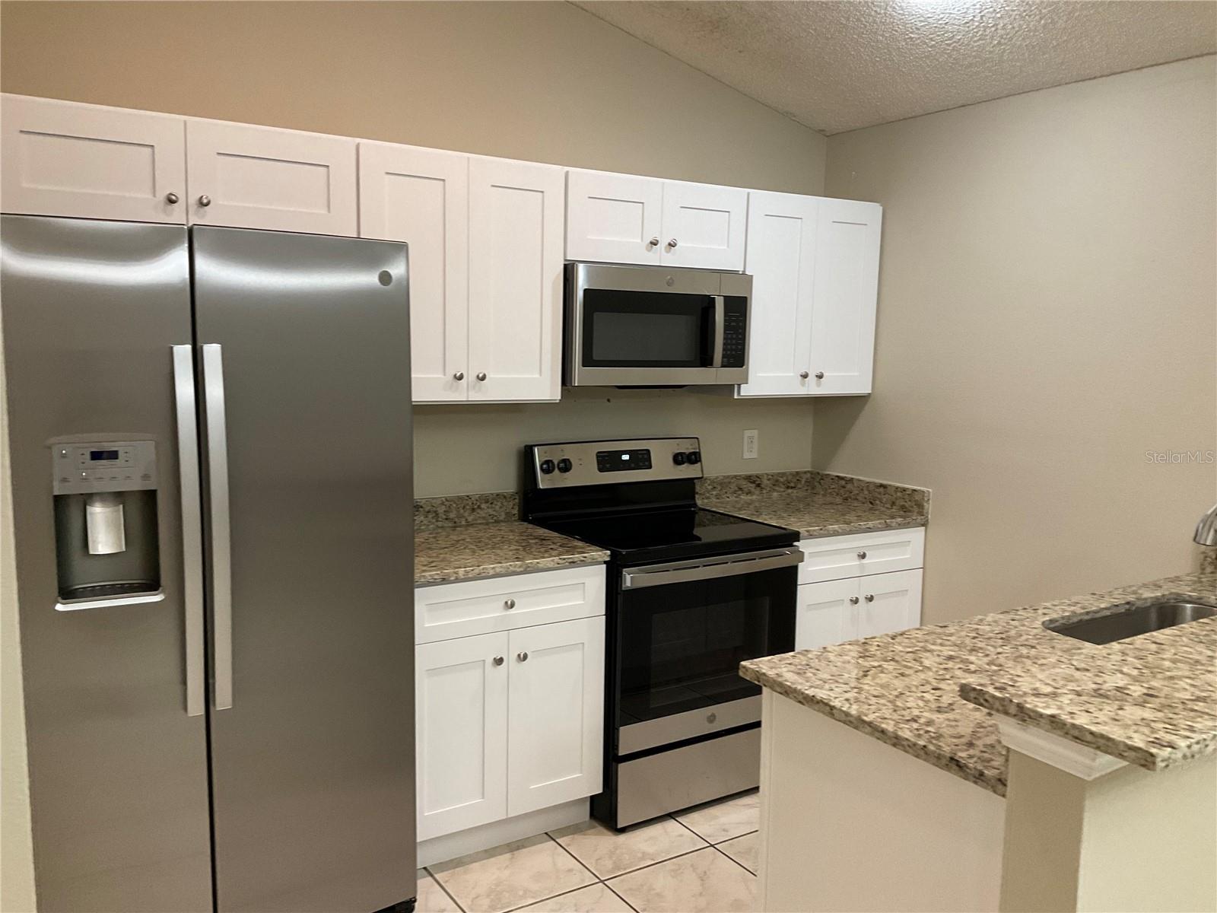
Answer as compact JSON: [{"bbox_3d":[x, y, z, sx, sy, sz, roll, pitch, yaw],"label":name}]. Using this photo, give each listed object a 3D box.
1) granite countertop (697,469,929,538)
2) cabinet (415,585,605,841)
[{"bbox_3d":[0.790,0.178,4.095,0.690,0.138,0.649,-3,8,-33],"label":"granite countertop"},{"bbox_3d":[-0.468,0.728,3.365,0.695,0.841,0.615,-3,8,-33],"label":"cabinet"}]

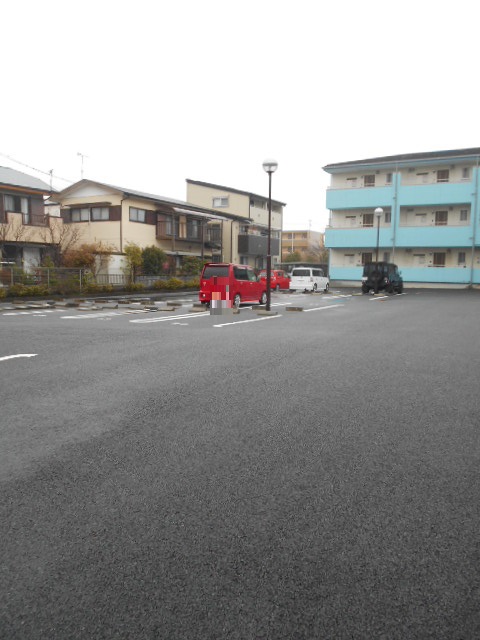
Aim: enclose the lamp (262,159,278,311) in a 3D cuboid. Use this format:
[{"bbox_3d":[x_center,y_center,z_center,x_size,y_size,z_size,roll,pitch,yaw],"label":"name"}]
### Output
[{"bbox_3d":[1.032,-2.815,16.298,0.510,5.120,0.510,1,6,0],"label":"lamp"}]

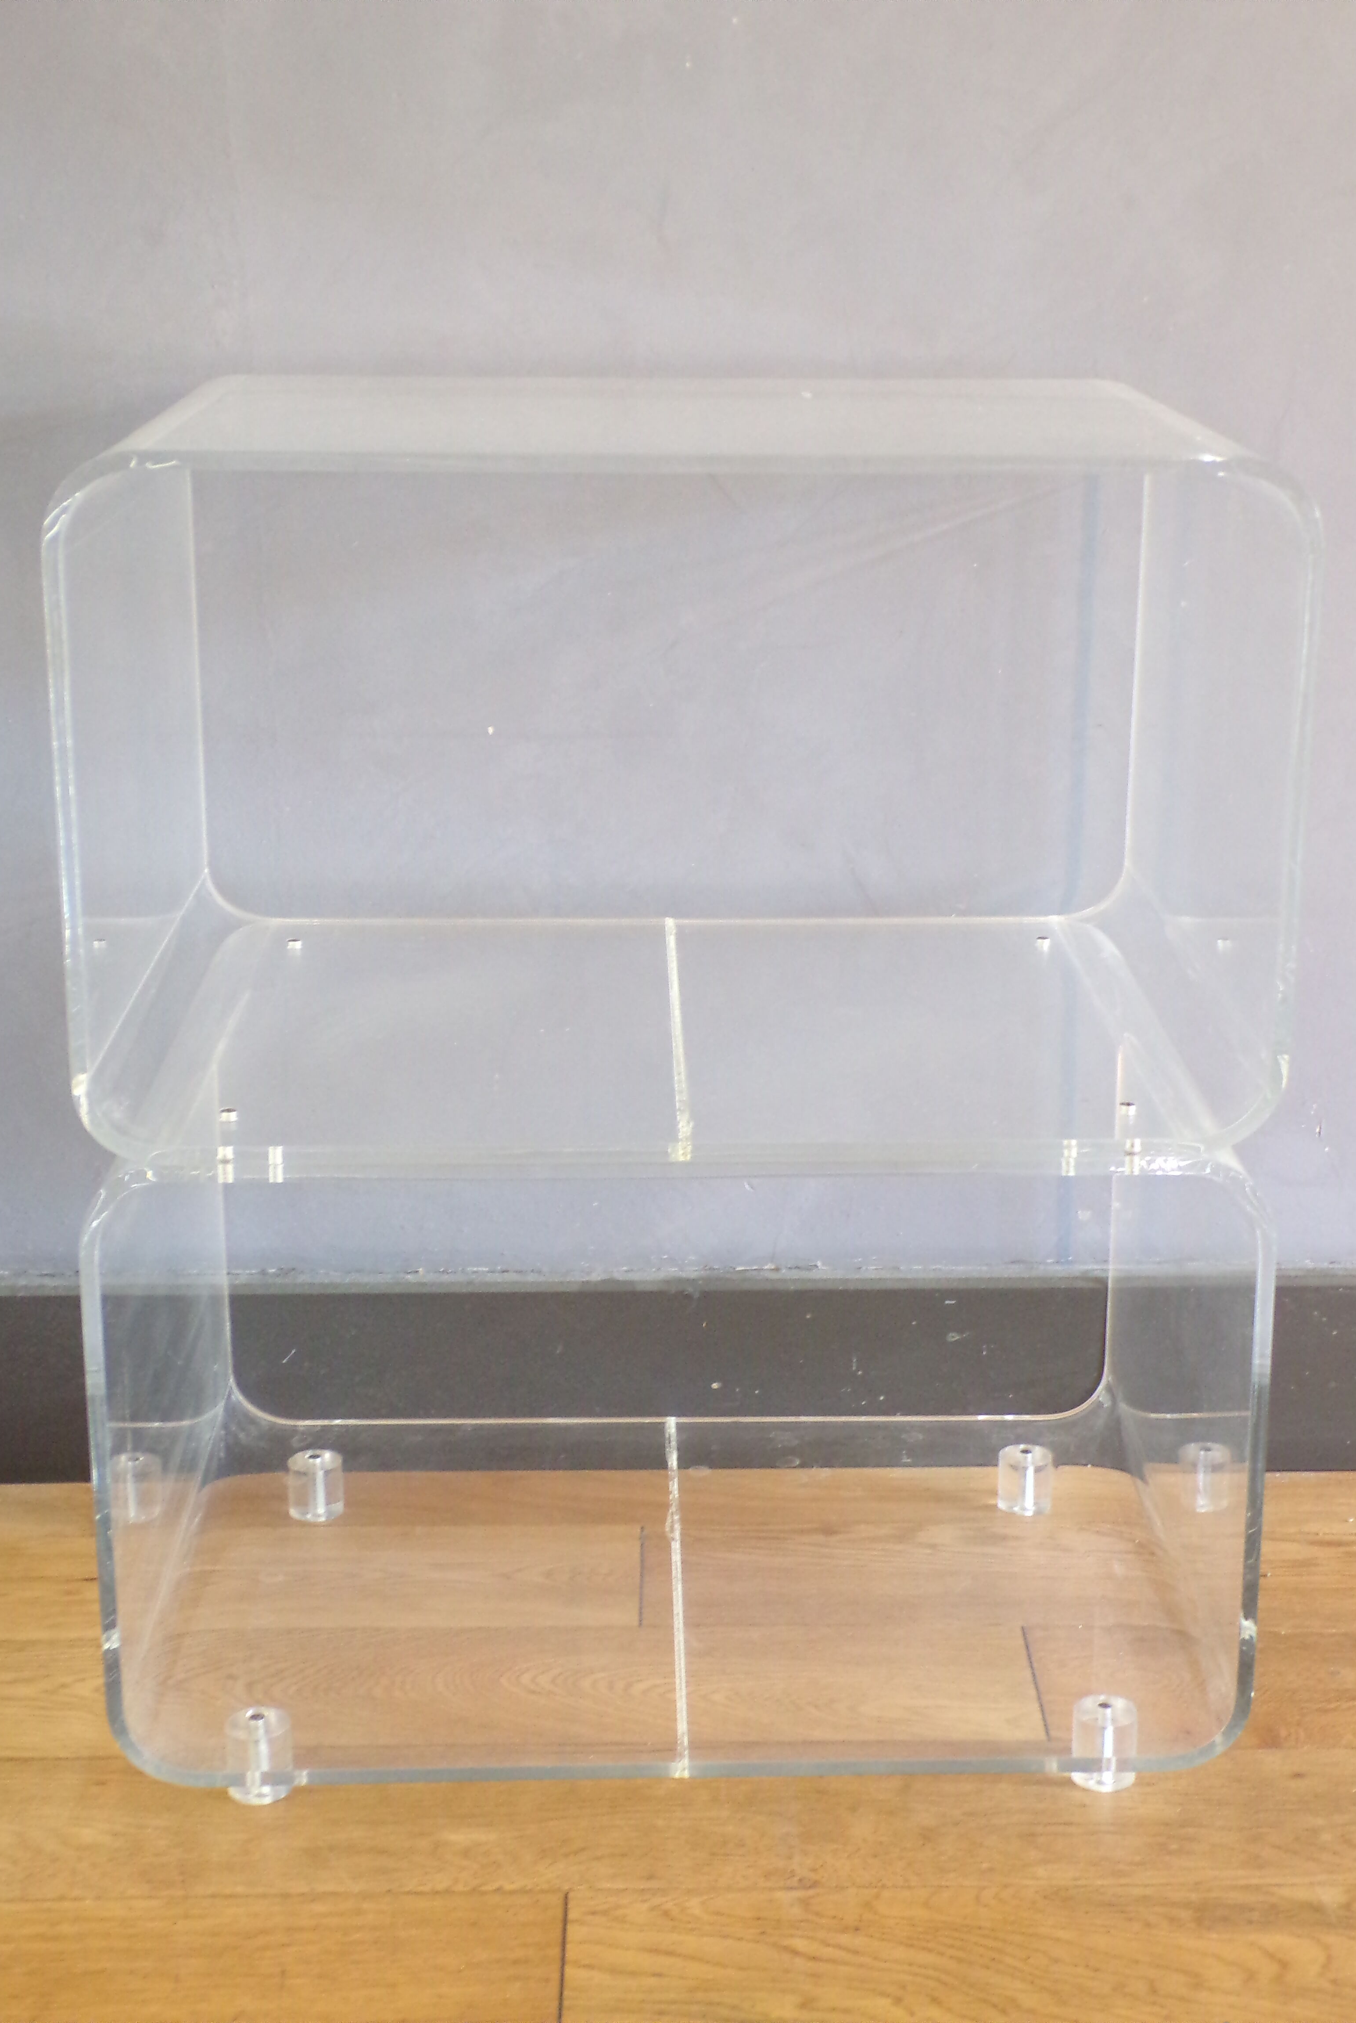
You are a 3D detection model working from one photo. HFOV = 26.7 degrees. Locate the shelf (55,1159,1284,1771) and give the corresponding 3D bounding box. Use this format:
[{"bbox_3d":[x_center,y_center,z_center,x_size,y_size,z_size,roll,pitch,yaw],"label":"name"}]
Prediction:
[{"bbox_3d":[-0.002,0.178,1.670,0.600,0.348,0.424,0,17,-1],"label":"shelf"}]

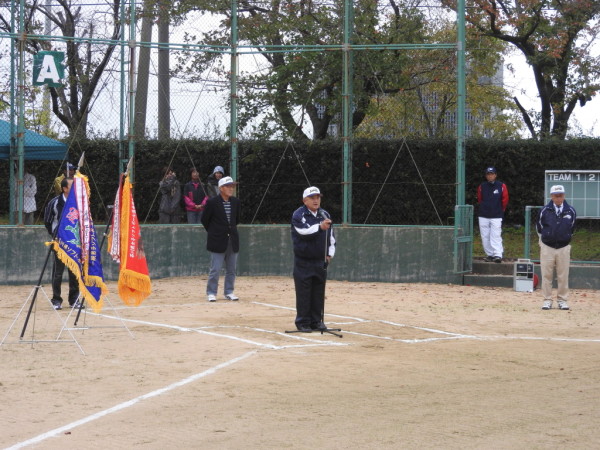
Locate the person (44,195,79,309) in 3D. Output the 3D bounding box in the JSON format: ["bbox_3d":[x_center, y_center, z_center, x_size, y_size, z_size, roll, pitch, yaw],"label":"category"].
[{"bbox_3d":[-3.146,0.339,19.600,0.520,1.550,0.360,-1,2,-34],"label":"person"}]

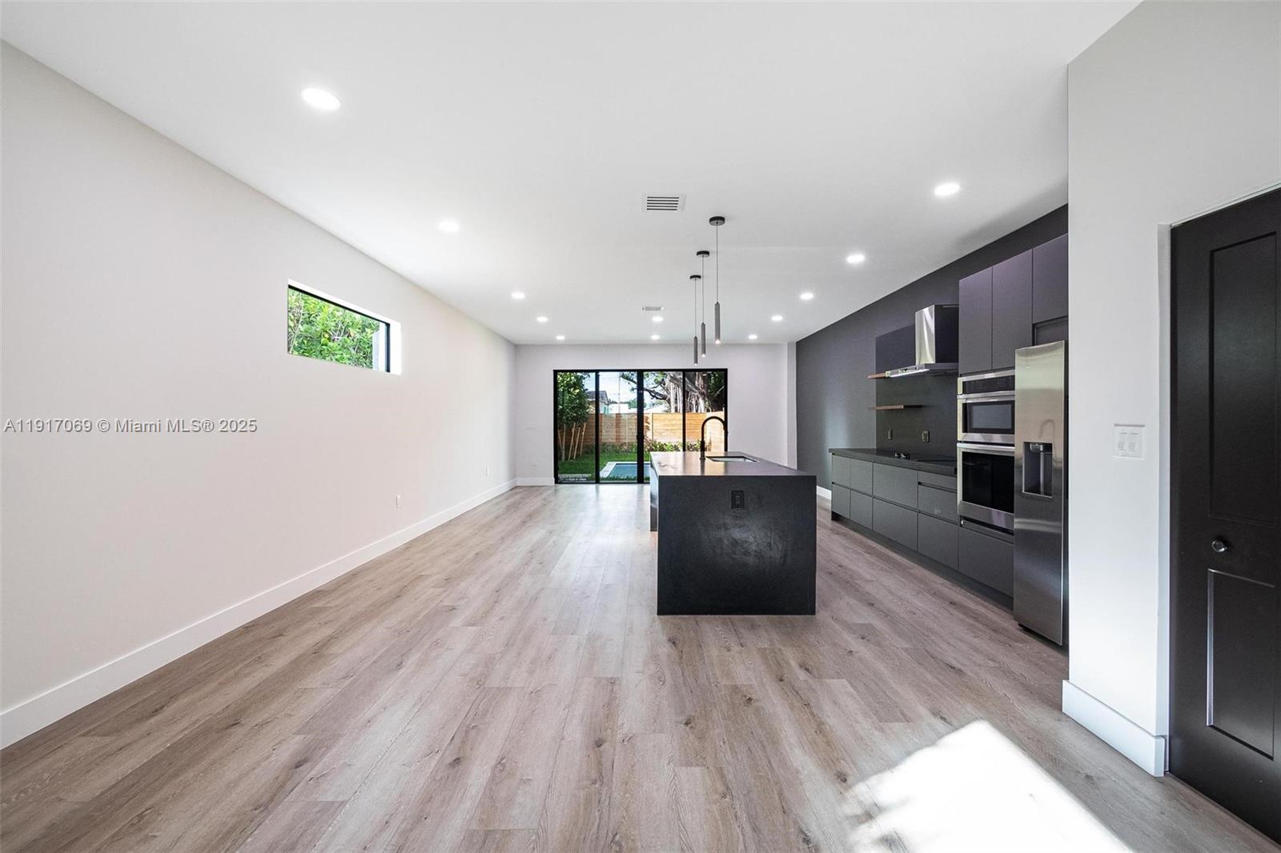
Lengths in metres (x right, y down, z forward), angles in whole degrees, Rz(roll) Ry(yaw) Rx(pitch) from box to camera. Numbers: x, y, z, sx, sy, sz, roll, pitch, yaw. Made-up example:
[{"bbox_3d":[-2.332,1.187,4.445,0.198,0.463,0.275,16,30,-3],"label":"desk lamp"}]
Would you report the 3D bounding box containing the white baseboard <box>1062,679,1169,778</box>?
[{"bbox_3d":[1.929,1.228,2.054,0.030,0.143,0.408,0,1,0],"label":"white baseboard"}]

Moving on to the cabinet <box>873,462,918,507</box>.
[{"bbox_3d":[2.786,0.574,4.917,0.570,0.360,0.855,0,1,0],"label":"cabinet"}]

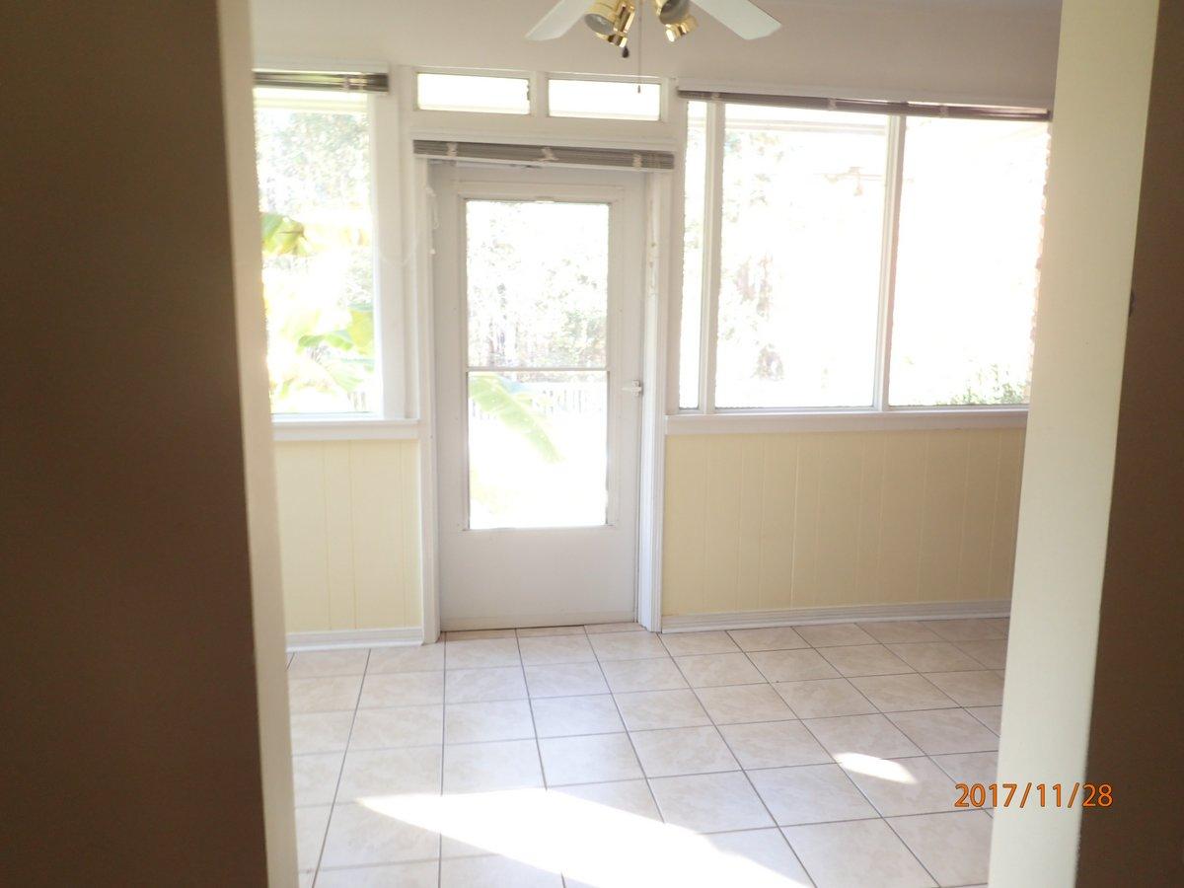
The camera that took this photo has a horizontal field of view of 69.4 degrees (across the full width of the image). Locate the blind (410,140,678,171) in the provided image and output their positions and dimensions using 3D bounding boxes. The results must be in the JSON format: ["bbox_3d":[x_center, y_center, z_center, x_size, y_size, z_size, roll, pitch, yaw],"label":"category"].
[{"bbox_3d":[-0.181,-1.171,3.467,1.061,0.073,0.049,-1,8,-8],"label":"blind"}]

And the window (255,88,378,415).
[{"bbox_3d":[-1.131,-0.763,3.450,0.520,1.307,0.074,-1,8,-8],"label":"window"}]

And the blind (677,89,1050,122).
[{"bbox_3d":[1.184,-1.422,3.607,1.684,0.052,0.049,-1,8,-8],"label":"blind"}]

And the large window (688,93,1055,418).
[{"bbox_3d":[1.223,-0.805,3.784,1.688,1.340,0.080,-1,8,-8],"label":"large window"}]

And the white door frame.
[{"bbox_3d":[-0.211,-0.162,3.700,1.059,2.039,0.145,-1,8,-8],"label":"white door frame"}]

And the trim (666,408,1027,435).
[{"bbox_3d":[1.175,-0.098,3.810,1.734,0.084,0.068,-1,8,-8],"label":"trim"}]

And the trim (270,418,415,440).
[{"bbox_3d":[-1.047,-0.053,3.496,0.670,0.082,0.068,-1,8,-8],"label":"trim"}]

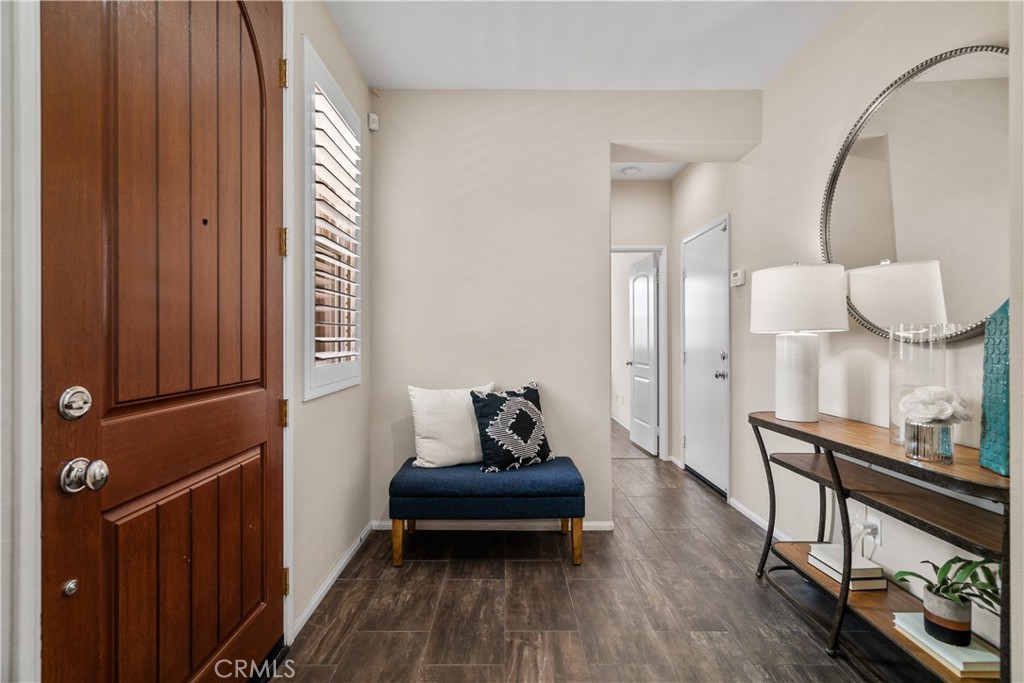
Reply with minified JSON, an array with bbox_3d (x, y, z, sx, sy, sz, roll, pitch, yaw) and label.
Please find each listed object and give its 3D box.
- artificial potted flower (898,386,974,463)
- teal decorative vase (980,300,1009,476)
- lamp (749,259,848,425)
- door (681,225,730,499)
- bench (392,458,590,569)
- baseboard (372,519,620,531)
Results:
[{"bbox_3d":[1.258,0.245,1.358,0.160,0.220,0.155,0,0,0],"label":"artificial potted flower"},{"bbox_3d":[1.378,0.105,1.227,0.125,0.500,0.125,0,0,22],"label":"teal decorative vase"},{"bbox_3d":[1.300,0.005,2.067,0.378,0.700,0.378,0,0,0],"label":"lamp"},{"bbox_3d":[1.590,0.140,3.745,0.050,2.040,0.820,0,0,0],"label":"door"},{"bbox_3d":[-0.127,0.940,2.585,1.020,0.470,0.430,0,0,0],"label":"bench"},{"bbox_3d":[-0.120,1.144,2.813,1.500,0.064,0.016,0,0,0],"label":"baseboard"}]

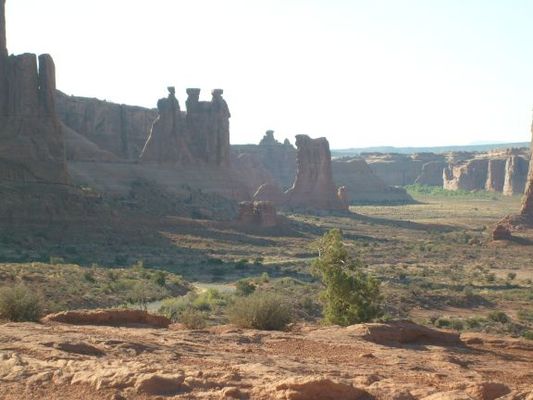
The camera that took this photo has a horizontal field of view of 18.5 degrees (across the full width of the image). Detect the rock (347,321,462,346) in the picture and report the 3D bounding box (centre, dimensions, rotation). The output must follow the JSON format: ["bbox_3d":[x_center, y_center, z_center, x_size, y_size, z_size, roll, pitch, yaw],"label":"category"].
[{"bbox_3d":[1.606,1.554,19.000,1.350,0.270,0.850,0,2,5],"label":"rock"}]

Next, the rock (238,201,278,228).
[{"bbox_3d":[-5.881,10.659,1200.000,29.000,20.000,20.000,0,2,0],"label":"rock"}]

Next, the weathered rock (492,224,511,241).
[{"bbox_3d":[129.556,17.917,900.000,9.800,8.800,9.000,0,2,8],"label":"weathered rock"}]

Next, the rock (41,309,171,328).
[{"bbox_3d":[-2.058,1.524,21.000,1.620,0.250,0.850,0,2,-6],"label":"rock"}]

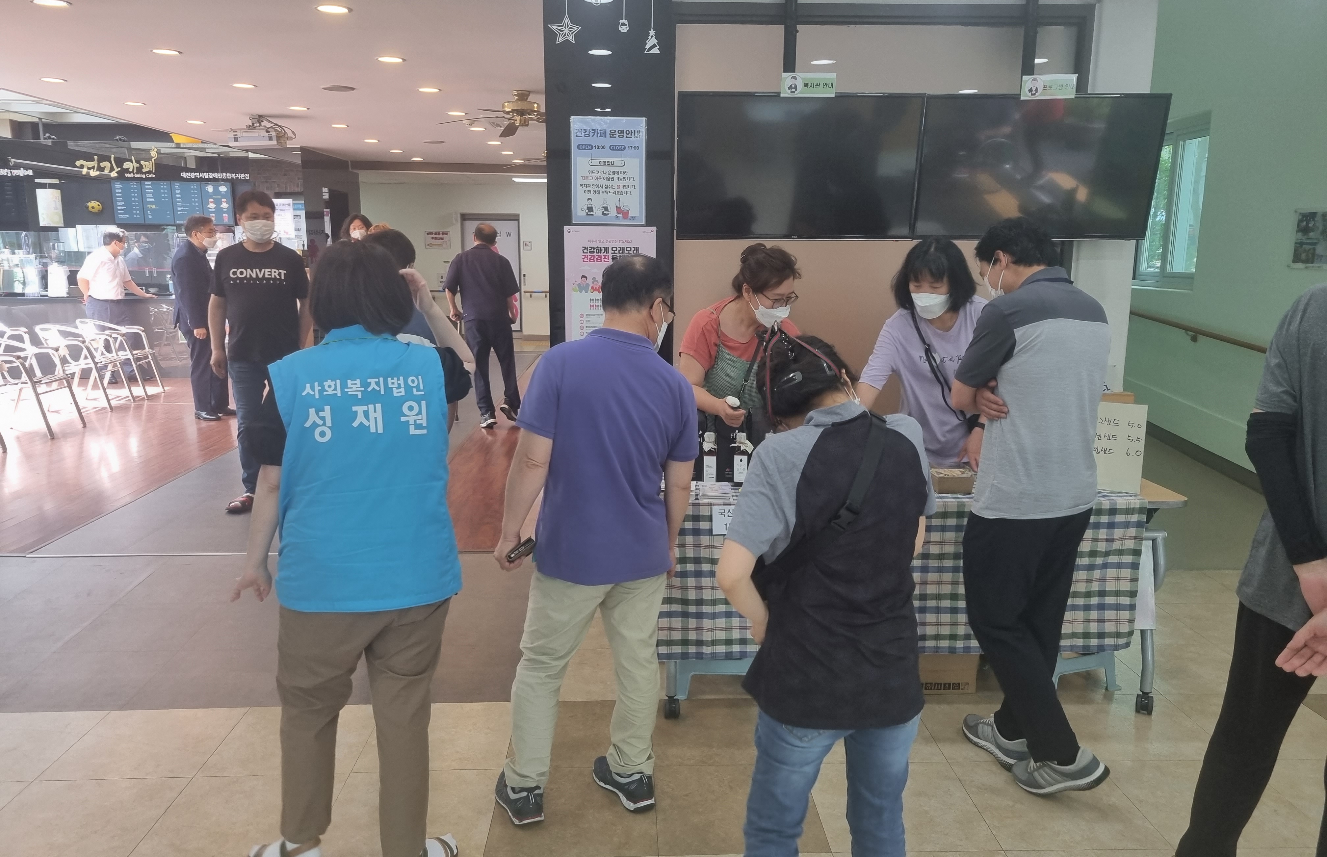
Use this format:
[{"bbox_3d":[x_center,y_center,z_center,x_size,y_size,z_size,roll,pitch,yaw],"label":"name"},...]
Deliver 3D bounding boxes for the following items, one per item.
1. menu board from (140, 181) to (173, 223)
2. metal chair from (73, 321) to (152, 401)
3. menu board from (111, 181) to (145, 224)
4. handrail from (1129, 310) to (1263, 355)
[{"bbox_3d":[-6.561,-2.934,12.900,0.400,0.560,0.040,-1,10,-5],"label":"menu board"},{"bbox_3d":[-5.229,-0.677,9.605,0.660,0.745,0.540,-1,10,-5],"label":"metal chair"},{"bbox_3d":[-7.360,-3.107,13.700,0.410,0.585,0.030,0,11,-2],"label":"menu board"},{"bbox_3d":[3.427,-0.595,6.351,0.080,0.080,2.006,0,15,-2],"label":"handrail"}]

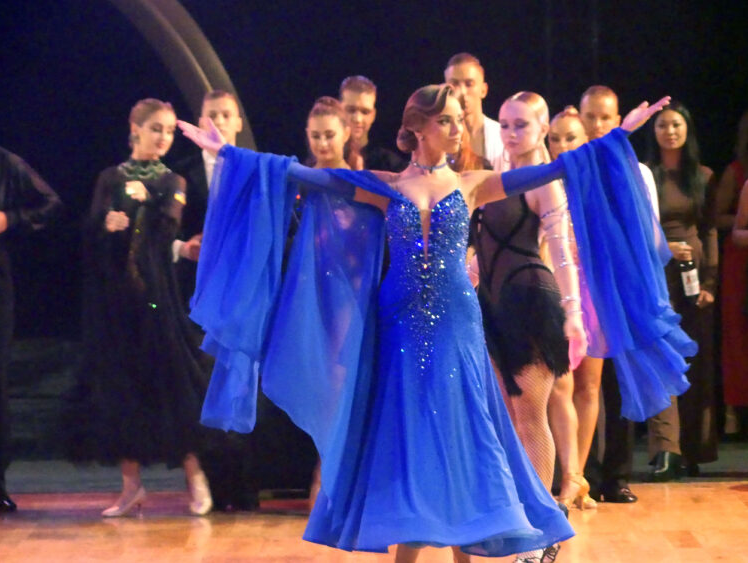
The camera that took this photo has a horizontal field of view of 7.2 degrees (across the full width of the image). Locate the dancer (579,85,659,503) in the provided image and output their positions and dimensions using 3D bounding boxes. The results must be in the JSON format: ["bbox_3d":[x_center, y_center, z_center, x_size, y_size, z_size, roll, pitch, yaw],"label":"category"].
[{"bbox_3d":[1.018,0.052,25.550,0.500,1.790,0.360,0,1,0],"label":"dancer"}]

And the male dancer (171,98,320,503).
[{"bbox_3d":[-0.607,0.080,25.100,0.530,1.770,0.400,0,1,3],"label":"male dancer"}]

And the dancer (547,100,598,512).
[{"bbox_3d":[0.852,0.105,25.500,0.460,1.720,0.360,0,2,7],"label":"dancer"}]

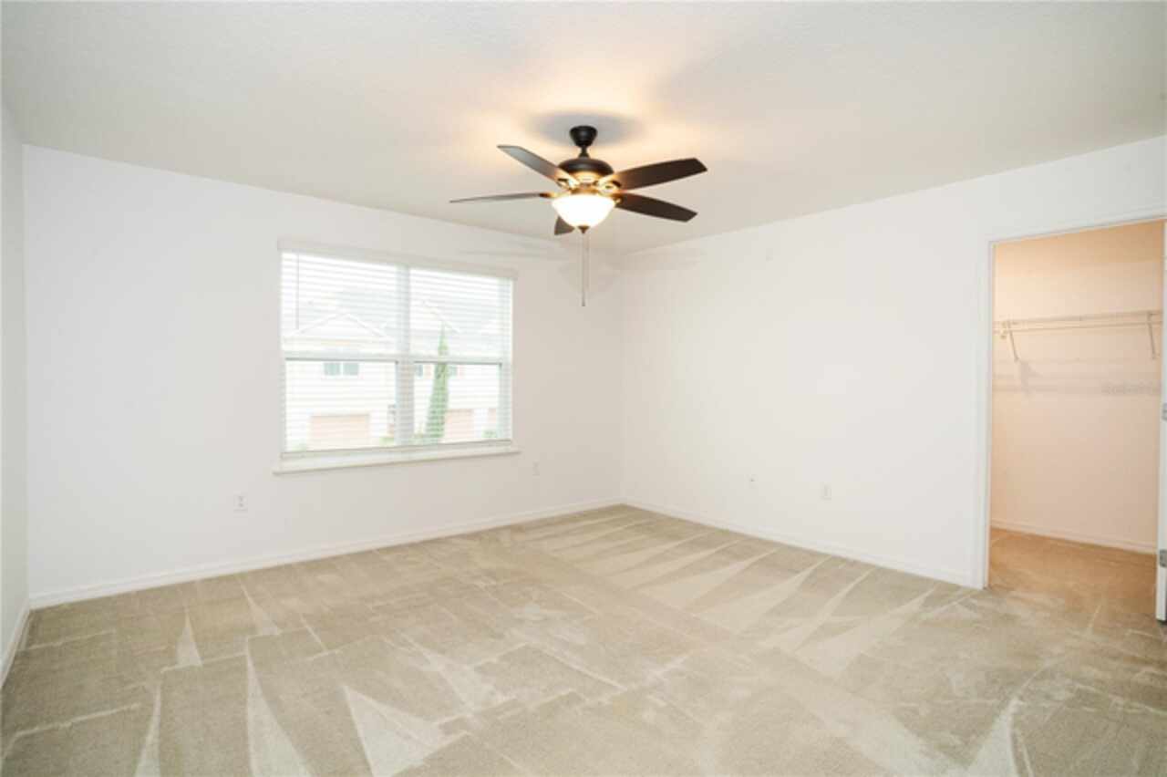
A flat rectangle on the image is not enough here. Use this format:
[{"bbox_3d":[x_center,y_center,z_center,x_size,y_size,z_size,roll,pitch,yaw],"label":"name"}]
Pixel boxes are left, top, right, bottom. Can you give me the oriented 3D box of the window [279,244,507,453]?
[{"bbox_3d":[-1.297,-0.237,4.131,1.720,1.400,0.100,-1,1,-38],"label":"window"}]

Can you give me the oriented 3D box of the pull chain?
[{"bbox_3d":[0.004,-0.575,2.650,0.025,0.370,0.020,0,1,0],"label":"pull chain"}]

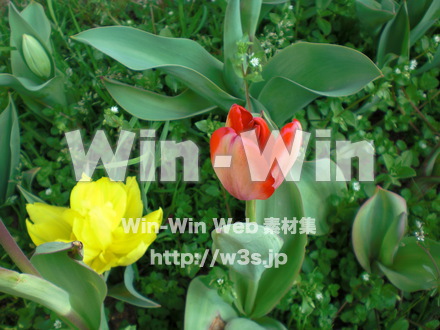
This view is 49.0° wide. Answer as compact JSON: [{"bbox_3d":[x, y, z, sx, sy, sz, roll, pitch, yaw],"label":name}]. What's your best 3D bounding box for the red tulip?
[{"bbox_3d":[0.030,-0.009,0.400,0.074,0.073,0.066,0,47,0],"label":"red tulip"}]

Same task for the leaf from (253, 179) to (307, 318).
[{"bbox_3d":[0.056,0.078,0.455,0.052,0.140,0.038,13,17,15],"label":"leaf"}]

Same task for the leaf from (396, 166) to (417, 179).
[{"bbox_3d":[0.188,0.008,0.490,0.022,0.005,0.013,0,45,-6],"label":"leaf"}]

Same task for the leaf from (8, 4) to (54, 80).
[{"bbox_3d":[-0.238,-0.153,0.610,0.056,0.115,0.045,-6,31,-10],"label":"leaf"}]

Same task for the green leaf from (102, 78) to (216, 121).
[{"bbox_3d":[-0.063,-0.074,0.540,0.142,0.026,0.038,11,45,-8],"label":"green leaf"}]

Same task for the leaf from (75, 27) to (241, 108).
[{"bbox_3d":[-0.068,-0.106,0.535,0.190,0.032,0.050,22,46,-7],"label":"leaf"}]

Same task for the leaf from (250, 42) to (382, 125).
[{"bbox_3d":[0.107,-0.090,0.535,0.142,0.042,0.060,-19,45,10],"label":"leaf"}]

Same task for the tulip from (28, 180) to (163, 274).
[{"bbox_3d":[-0.105,0.054,0.400,0.110,0.068,0.092,0,47,0],"label":"tulip"}]

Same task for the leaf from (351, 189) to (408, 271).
[{"bbox_3d":[0.140,0.057,0.430,0.042,0.092,0.036,-3,32,-8],"label":"leaf"}]

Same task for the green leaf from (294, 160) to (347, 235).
[{"bbox_3d":[0.099,0.033,0.480,0.052,0.076,0.040,-3,26,-18],"label":"green leaf"}]

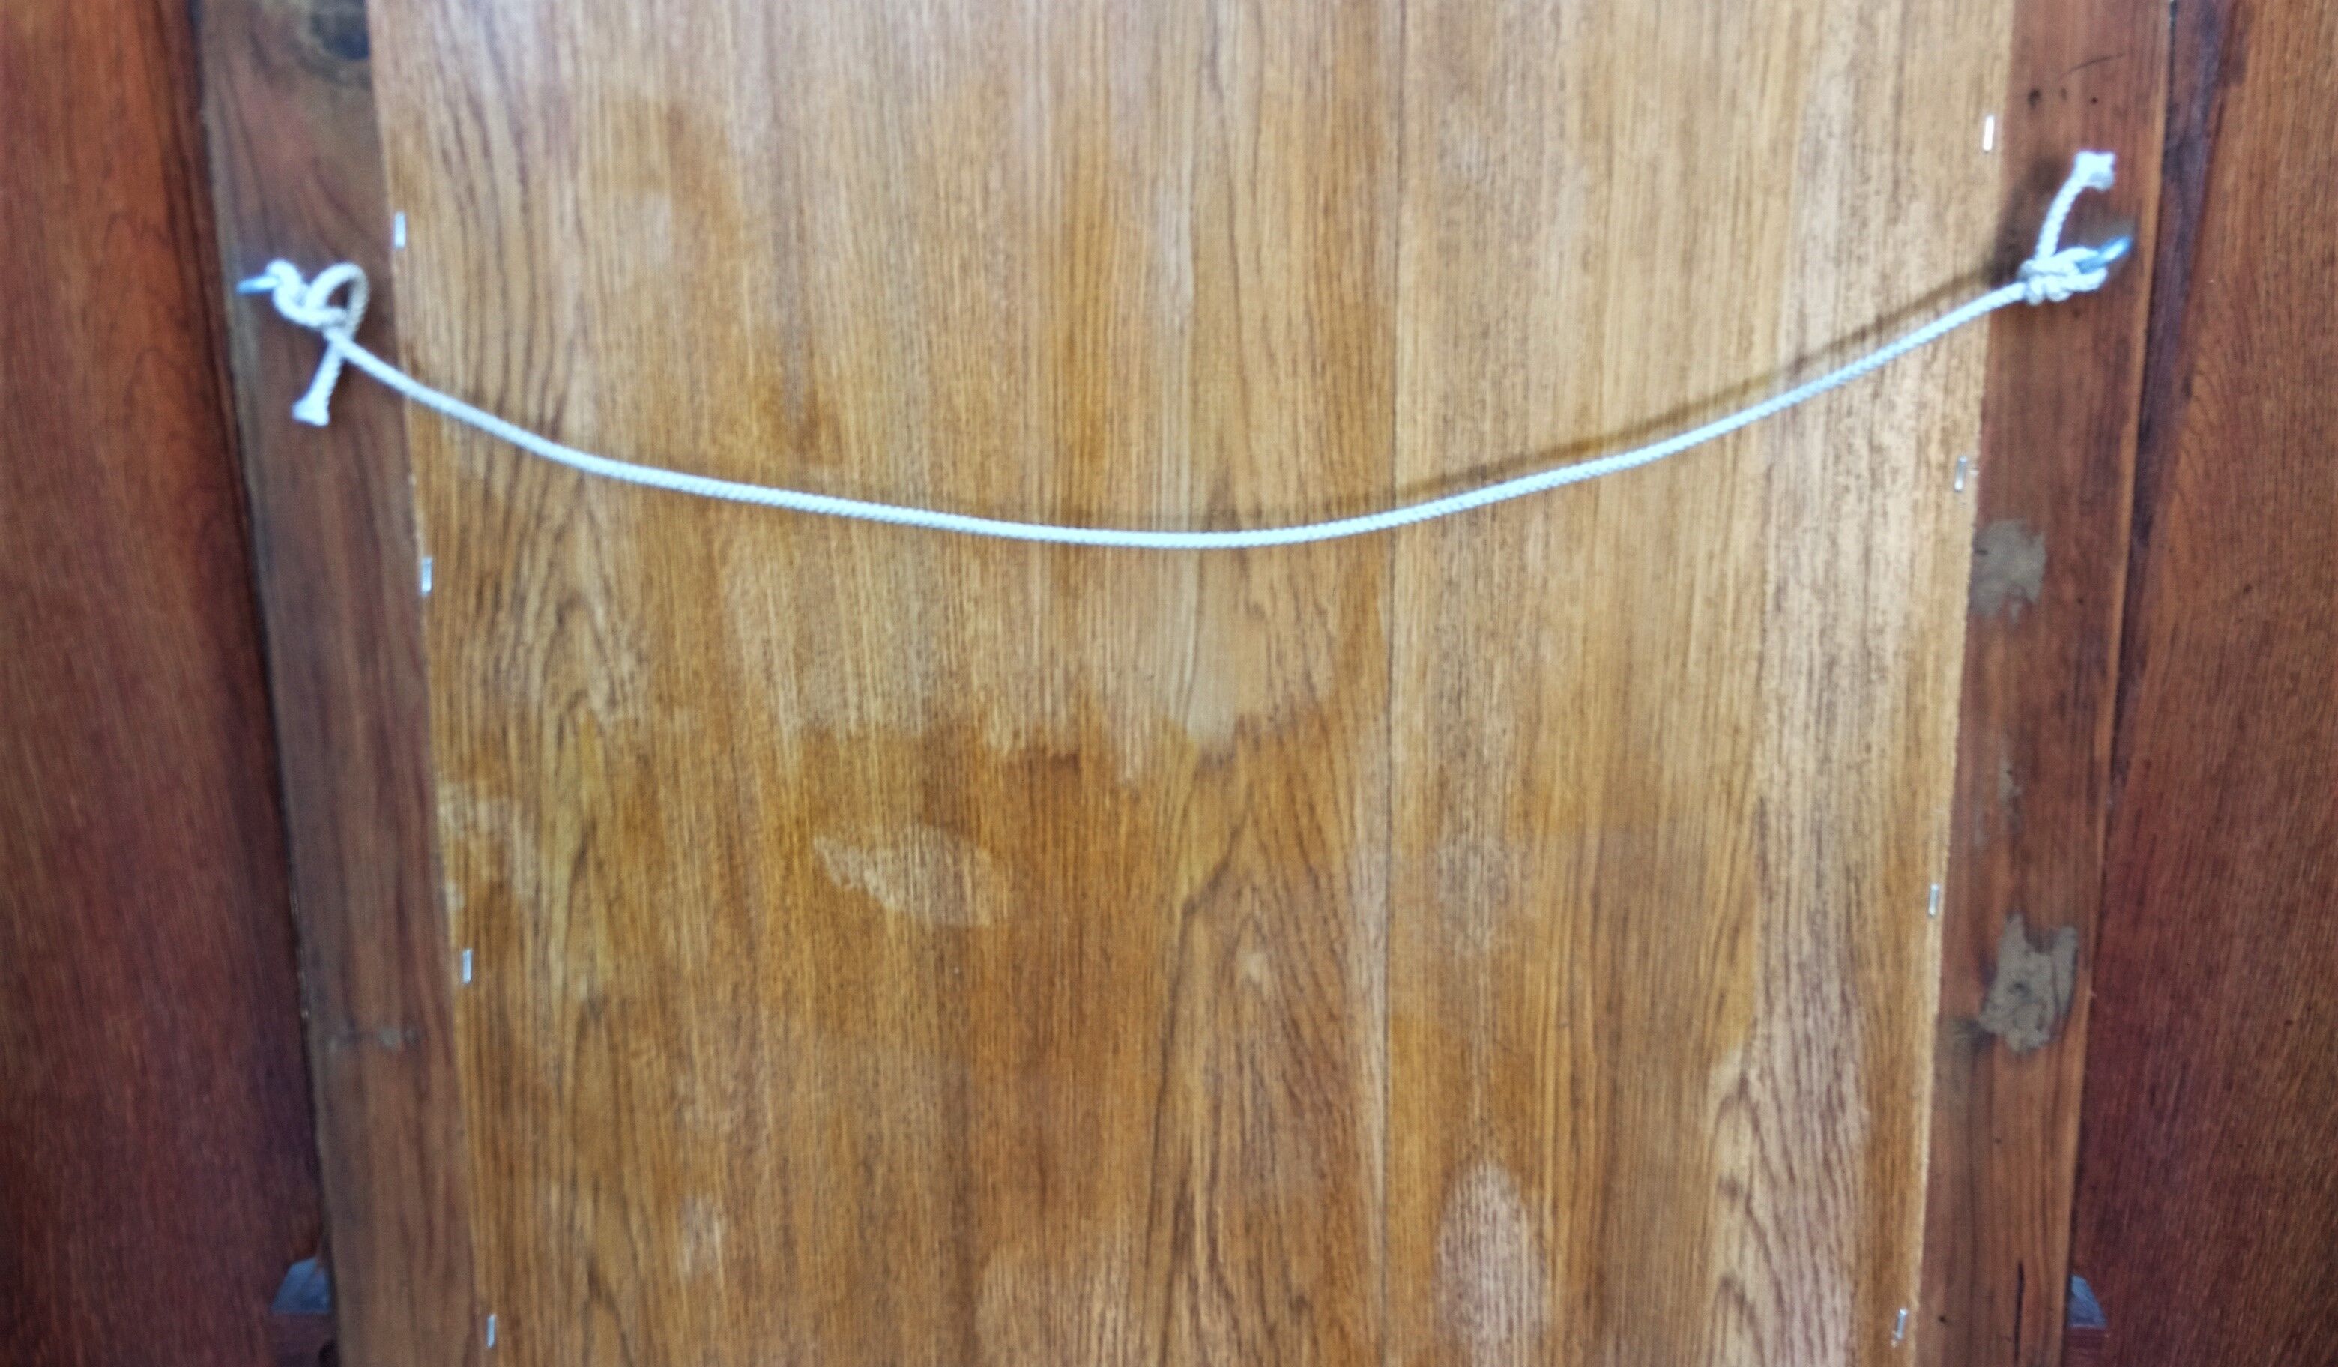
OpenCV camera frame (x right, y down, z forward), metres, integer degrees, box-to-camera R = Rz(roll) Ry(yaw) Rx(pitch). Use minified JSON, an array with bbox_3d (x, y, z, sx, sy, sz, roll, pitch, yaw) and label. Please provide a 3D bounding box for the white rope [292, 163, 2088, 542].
[{"bbox_3d":[0.003,-0.114,0.853,0.665,0.138,0.038,0,14,1],"label":"white rope"}]

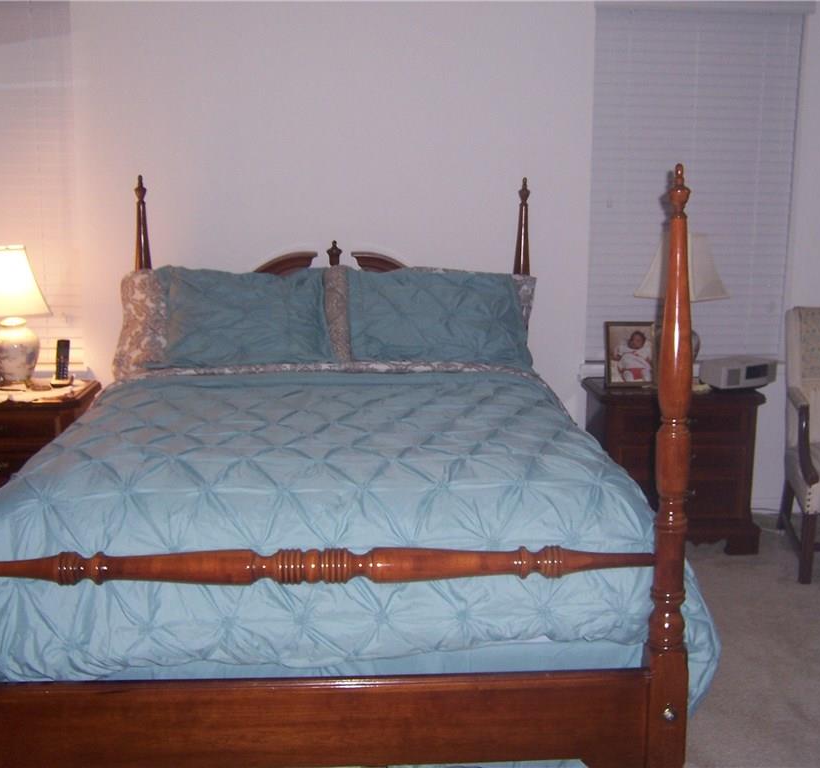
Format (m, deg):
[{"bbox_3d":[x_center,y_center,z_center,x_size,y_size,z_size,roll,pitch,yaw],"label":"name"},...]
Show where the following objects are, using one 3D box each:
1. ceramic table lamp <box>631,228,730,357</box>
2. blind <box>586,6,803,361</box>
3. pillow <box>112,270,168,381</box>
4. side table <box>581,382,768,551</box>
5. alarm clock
[{"bbox_3d":[1.134,-0.308,4.087,0.275,0.645,0.275,9,13,41],"label":"ceramic table lamp"},{"bbox_3d":[1.236,-0.852,4.262,0.902,1.523,0.055,0,9,-3],"label":"blind"},{"bbox_3d":[-0.788,-0.246,3.946,0.780,0.450,0.180,0,-9,-3],"label":"pillow"},{"bbox_3d":[1.094,0.340,4.158,0.655,0.655,0.430,0,9,-3],"label":"side table"},{"bbox_3d":[1.401,-0.046,4.175,0.275,0.100,0.145,-4,10,-22],"label":"alarm clock"}]

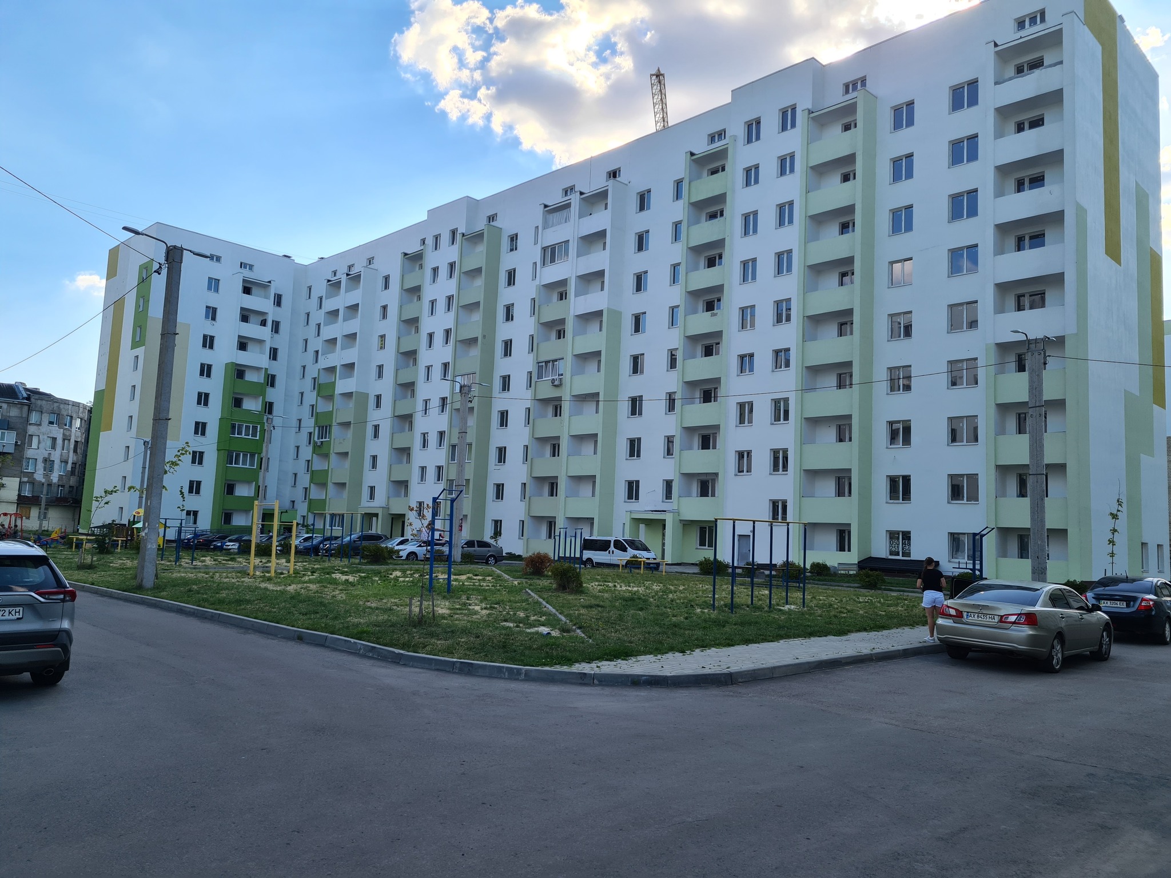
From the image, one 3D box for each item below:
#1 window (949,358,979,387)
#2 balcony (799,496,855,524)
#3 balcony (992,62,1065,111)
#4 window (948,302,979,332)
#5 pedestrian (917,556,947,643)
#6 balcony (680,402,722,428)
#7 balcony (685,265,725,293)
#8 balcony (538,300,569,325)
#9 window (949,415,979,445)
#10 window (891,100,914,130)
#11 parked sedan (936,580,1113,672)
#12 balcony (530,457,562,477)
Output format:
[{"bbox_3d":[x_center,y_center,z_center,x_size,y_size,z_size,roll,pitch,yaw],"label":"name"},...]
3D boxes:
[{"bbox_3d":[18.716,-3.222,43.489,0.183,1.391,1.498,8,-7,-43],"label":"window"},{"bbox_3d":[13.271,3.878,47.323,1.200,1.382,2.964,8,-8,-43],"label":"balcony"},{"bbox_3d":[22.088,-17.219,43.467,1.200,1.389,3.188,8,-8,-44],"label":"balcony"},{"bbox_3d":[18.865,-6.073,43.849,0.200,1.435,1.505,8,-8,-43],"label":"window"},{"bbox_3d":[6.822,3.158,17.294,0.550,1.680,0.360,0,-6,22],"label":"pedestrian"},{"bbox_3d":[7.579,-1.387,54.740,1.200,1.382,3.037,8,-8,-43],"label":"balcony"},{"bbox_3d":[7.876,-9.841,54.615,1.374,1.307,2.939,8,-7,-43],"label":"balcony"},{"bbox_3d":[-1.975,-9.342,65.739,1.200,1.382,3.009,8,-8,-43],"label":"balcony"},{"bbox_3d":[18.595,-0.387,43.220,0.183,1.391,1.498,8,-7,-43],"label":"window"},{"bbox_3d":[17.749,-17.967,49.093,0.150,1.532,1.383,8,-8,-44],"label":"window"},{"bbox_3d":[8.329,3.389,16.466,1.840,1.470,4.830,-3,-8,45],"label":"parked sedan"},{"bbox_3d":[-2.491,2.102,64.519,1.200,1.382,3.009,8,-8,-43],"label":"balcony"}]

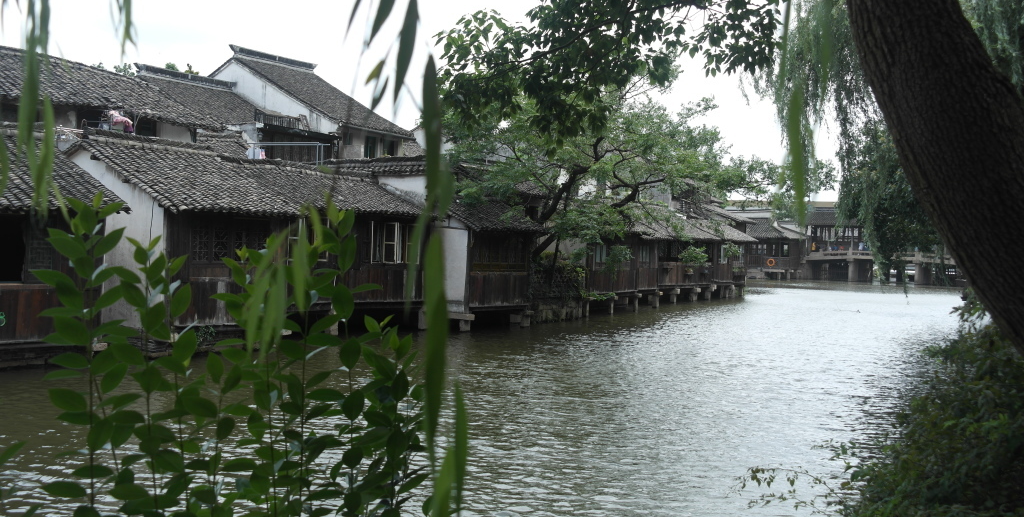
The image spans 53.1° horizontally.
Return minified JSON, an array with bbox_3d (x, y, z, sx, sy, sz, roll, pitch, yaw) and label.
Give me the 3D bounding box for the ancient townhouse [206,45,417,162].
[{"bbox_3d":[-9.100,-3.700,42.600,9.600,9.000,5.600,0,0,30],"label":"ancient townhouse"}]

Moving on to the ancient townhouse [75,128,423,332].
[{"bbox_3d":[-7.400,-0.700,28.700,6.200,4.600,10.500,0,0,30],"label":"ancient townhouse"}]

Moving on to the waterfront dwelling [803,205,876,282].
[{"bbox_3d":[31.600,-1.500,98.000,7.400,7.300,6.000,0,0,6],"label":"waterfront dwelling"}]

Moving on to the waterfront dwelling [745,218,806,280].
[{"bbox_3d":[24.800,-0.800,99.500,6.600,5.800,6.000,0,0,0],"label":"waterfront dwelling"}]

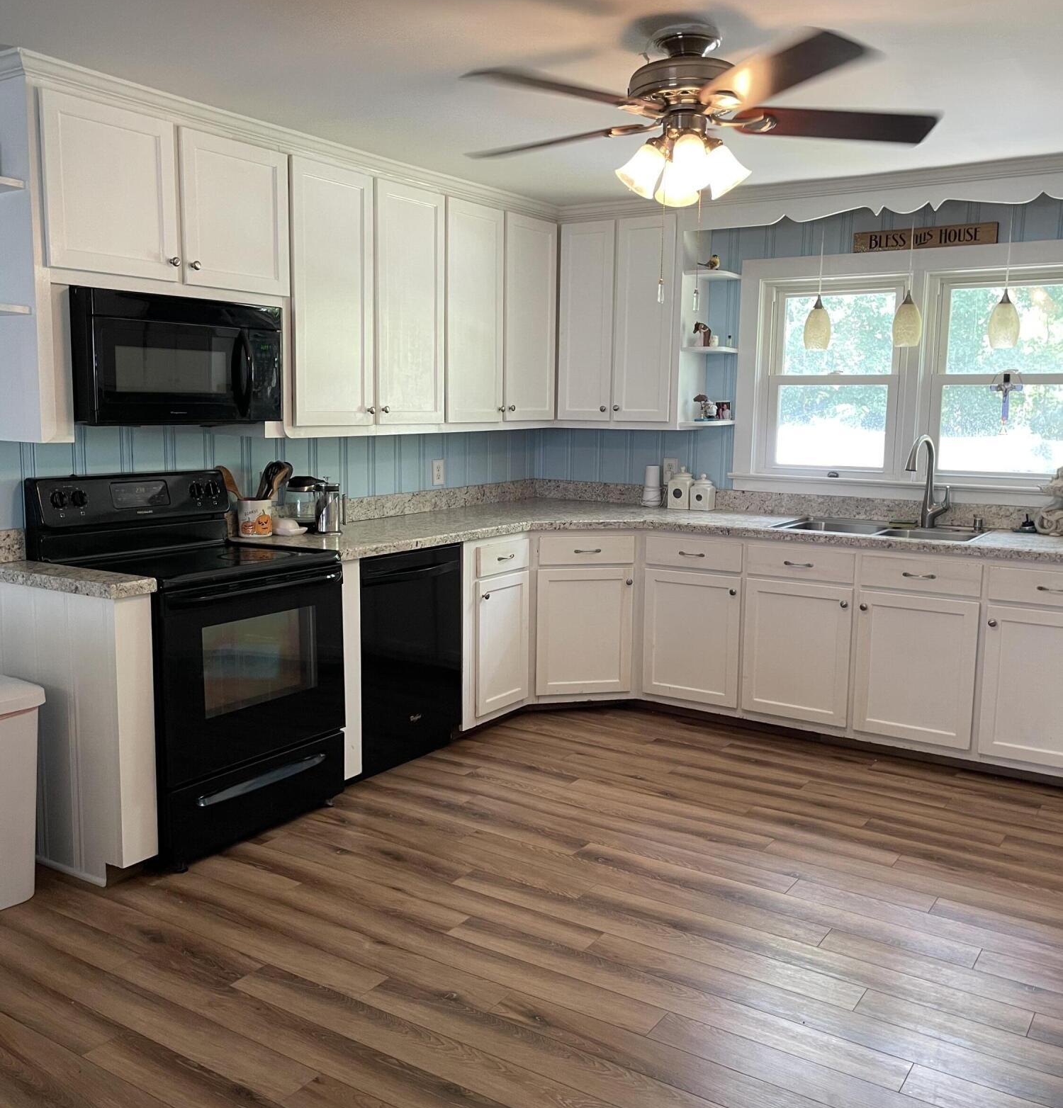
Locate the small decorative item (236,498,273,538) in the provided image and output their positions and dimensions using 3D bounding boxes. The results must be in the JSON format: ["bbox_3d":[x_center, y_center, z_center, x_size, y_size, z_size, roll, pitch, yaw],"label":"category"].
[{"bbox_3d":[-1.035,-0.138,4.008,0.128,0.141,0.128,-3,9,-24],"label":"small decorative item"}]

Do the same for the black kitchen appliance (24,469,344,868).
[{"bbox_3d":[-1.108,0.334,3.570,0.665,1.170,0.762,6,10,33],"label":"black kitchen appliance"}]

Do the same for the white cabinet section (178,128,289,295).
[{"bbox_3d":[-1.121,-1.157,3.694,0.310,0.491,0.461,6,10,33],"label":"white cabinet section"}]

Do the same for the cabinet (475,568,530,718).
[{"bbox_3d":[-0.348,0.357,4.758,0.600,0.580,0.369,6,10,33],"label":"cabinet"}]

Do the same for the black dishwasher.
[{"bbox_3d":[-0.682,0.394,4.270,0.590,0.868,0.591,6,10,33],"label":"black dishwasher"}]

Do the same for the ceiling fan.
[{"bbox_3d":[0.360,-1.102,2.708,1.280,0.410,1.290,6,10,33],"label":"ceiling fan"}]

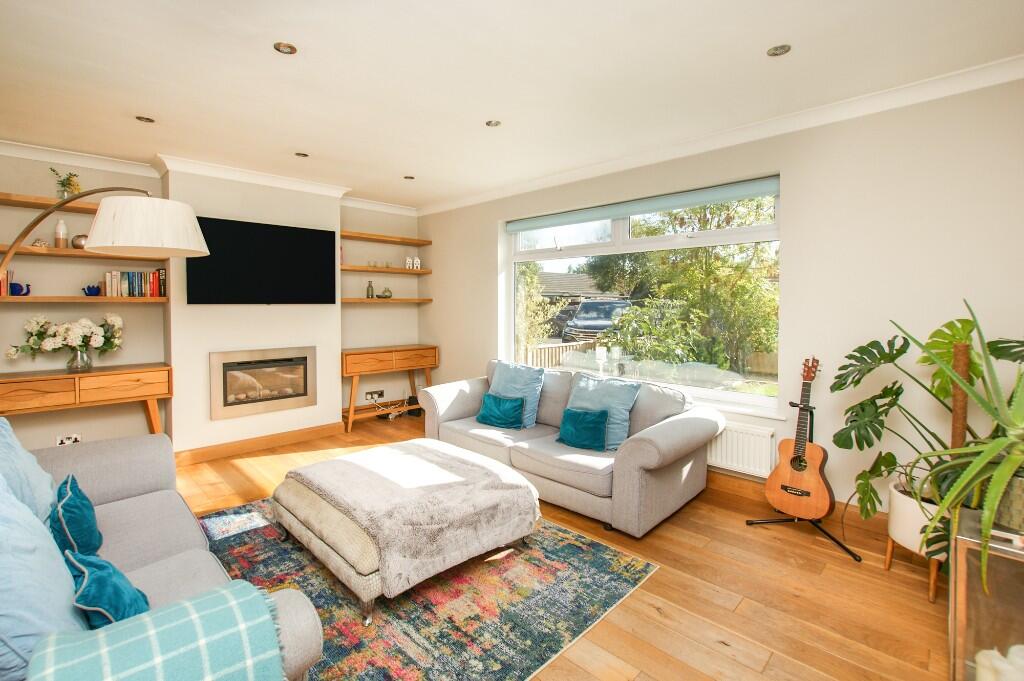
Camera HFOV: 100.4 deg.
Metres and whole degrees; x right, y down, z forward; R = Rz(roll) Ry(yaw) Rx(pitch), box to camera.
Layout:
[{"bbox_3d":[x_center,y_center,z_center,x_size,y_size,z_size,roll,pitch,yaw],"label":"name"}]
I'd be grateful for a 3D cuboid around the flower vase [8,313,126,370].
[{"bbox_3d":[-3.515,0.024,3.383,0.642,0.479,0.304,-3,5,-44],"label":"flower vase"}]

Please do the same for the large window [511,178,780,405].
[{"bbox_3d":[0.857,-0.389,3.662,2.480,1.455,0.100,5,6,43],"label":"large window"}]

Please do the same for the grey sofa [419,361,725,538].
[{"bbox_3d":[0.351,0.659,3.543,0.968,0.809,2.362,-3,5,-44],"label":"grey sofa"}]

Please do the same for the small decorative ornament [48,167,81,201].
[{"bbox_3d":[-3.563,-1.240,3.399,0.174,0.242,0.147,-3,5,-44],"label":"small decorative ornament"}]

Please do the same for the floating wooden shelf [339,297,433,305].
[{"bbox_3d":[-1.587,-0.483,5.186,1.210,0.050,0.294,-3,5,-44],"label":"floating wooden shelf"}]

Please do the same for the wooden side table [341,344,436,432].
[{"bbox_3d":[-1.397,0.487,4.758,0.360,0.804,1.163,5,6,43],"label":"wooden side table"}]

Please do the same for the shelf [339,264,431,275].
[{"bbox_3d":[-1.587,-0.838,5.179,1.210,0.050,0.294,-3,5,-44],"label":"shelf"}]

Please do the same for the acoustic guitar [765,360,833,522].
[{"bbox_3d":[1.774,0.589,2.592,0.105,0.952,0.320,8,-3,-44],"label":"acoustic guitar"}]

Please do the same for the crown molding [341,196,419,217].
[{"bbox_3d":[-1.644,-1.633,5.252,1.157,0.094,0.084,-3,5,-44],"label":"crown molding"}]

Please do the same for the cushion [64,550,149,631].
[{"bbox_3d":[-1.306,0.827,1.369,0.420,0.287,0.131,2,39,46],"label":"cushion"}]

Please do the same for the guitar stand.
[{"bbox_3d":[1.820,0.764,2.611,0.358,0.787,0.578,-3,5,-44],"label":"guitar stand"}]

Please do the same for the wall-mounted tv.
[{"bbox_3d":[-2.341,-0.727,4.088,1.248,0.757,0.047,-3,5,-44],"label":"wall-mounted tv"}]

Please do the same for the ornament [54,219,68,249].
[{"bbox_3d":[-3.582,-0.843,3.390,0.076,0.226,0.076,-3,5,-44],"label":"ornament"}]

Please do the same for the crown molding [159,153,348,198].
[{"bbox_3d":[-2.337,-1.516,4.058,1.589,0.094,0.084,-3,5,-44],"label":"crown molding"}]

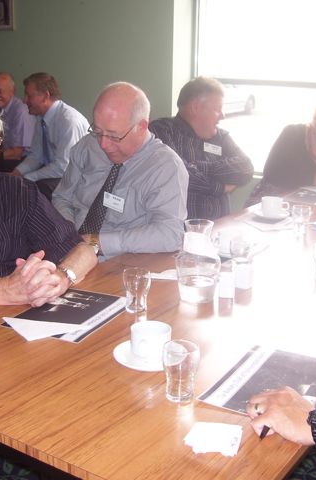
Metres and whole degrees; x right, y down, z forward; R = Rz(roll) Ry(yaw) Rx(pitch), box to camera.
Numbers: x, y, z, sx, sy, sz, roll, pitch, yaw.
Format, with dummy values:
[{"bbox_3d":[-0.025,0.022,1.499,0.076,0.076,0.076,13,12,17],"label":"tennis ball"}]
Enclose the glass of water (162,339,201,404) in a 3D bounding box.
[{"bbox_3d":[0.044,0.254,1.290,0.071,0.106,0.071,2,16,0],"label":"glass of water"}]

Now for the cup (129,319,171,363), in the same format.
[{"bbox_3d":[-0.014,0.221,1.439,0.089,0.062,0.112,1,16,-3],"label":"cup"}]

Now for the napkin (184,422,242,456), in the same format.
[{"bbox_3d":[0.095,0.345,1.158,0.097,0.010,0.100,5,17,9],"label":"napkin"}]

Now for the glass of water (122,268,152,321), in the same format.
[{"bbox_3d":[-0.054,0.132,1.698,0.070,0.105,0.070,2,15,0],"label":"glass of water"}]

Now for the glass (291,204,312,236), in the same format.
[{"bbox_3d":[0.540,-0.071,2.514,0.070,0.108,0.070,12,18,33],"label":"glass"}]

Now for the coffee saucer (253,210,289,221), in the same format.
[{"bbox_3d":[0.477,-0.100,2.778,0.156,0.021,0.156,2,15,0],"label":"coffee saucer"}]

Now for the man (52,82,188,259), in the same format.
[{"bbox_3d":[-0.048,0.088,2.385,0.570,1.260,0.700,4,17,8],"label":"man"}]

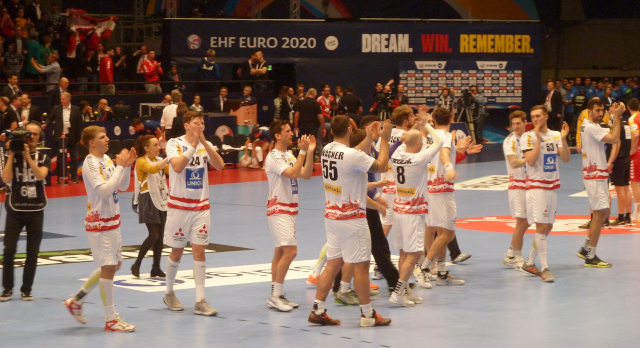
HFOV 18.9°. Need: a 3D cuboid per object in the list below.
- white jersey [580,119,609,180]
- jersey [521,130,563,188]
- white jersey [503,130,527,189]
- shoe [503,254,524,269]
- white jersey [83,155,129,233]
[{"bbox_3d":[3.265,-0.291,22.870,0.320,0.720,0.500,-1,4,-8],"label":"white jersey"},{"bbox_3d":[2.532,-0.161,21.931,0.480,0.699,0.340,-3,5,-42],"label":"jersey"},{"bbox_3d":[2.380,-0.160,22.883,0.330,0.703,0.460,3,5,43],"label":"white jersey"},{"bbox_3d":[2.291,1.032,22.652,0.310,0.130,0.115,14,11,34],"label":"shoe"},{"bbox_3d":[-1.969,0.179,17.692,0.380,0.730,0.480,2,4,25],"label":"white jersey"}]

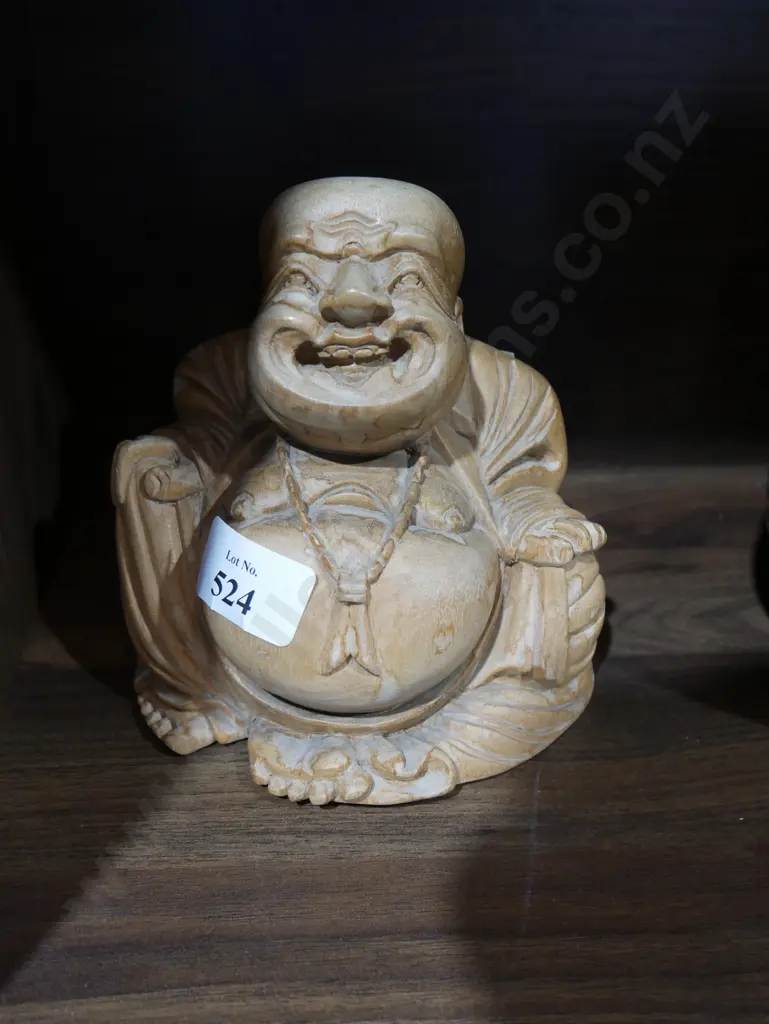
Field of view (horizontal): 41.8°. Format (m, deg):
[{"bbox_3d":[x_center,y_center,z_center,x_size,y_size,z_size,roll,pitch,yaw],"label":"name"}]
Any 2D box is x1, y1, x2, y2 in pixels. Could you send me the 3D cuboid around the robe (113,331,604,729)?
[{"bbox_3d":[-0.007,0.003,0.310,0.138,0.112,0.104,4,30,6],"label":"robe"}]

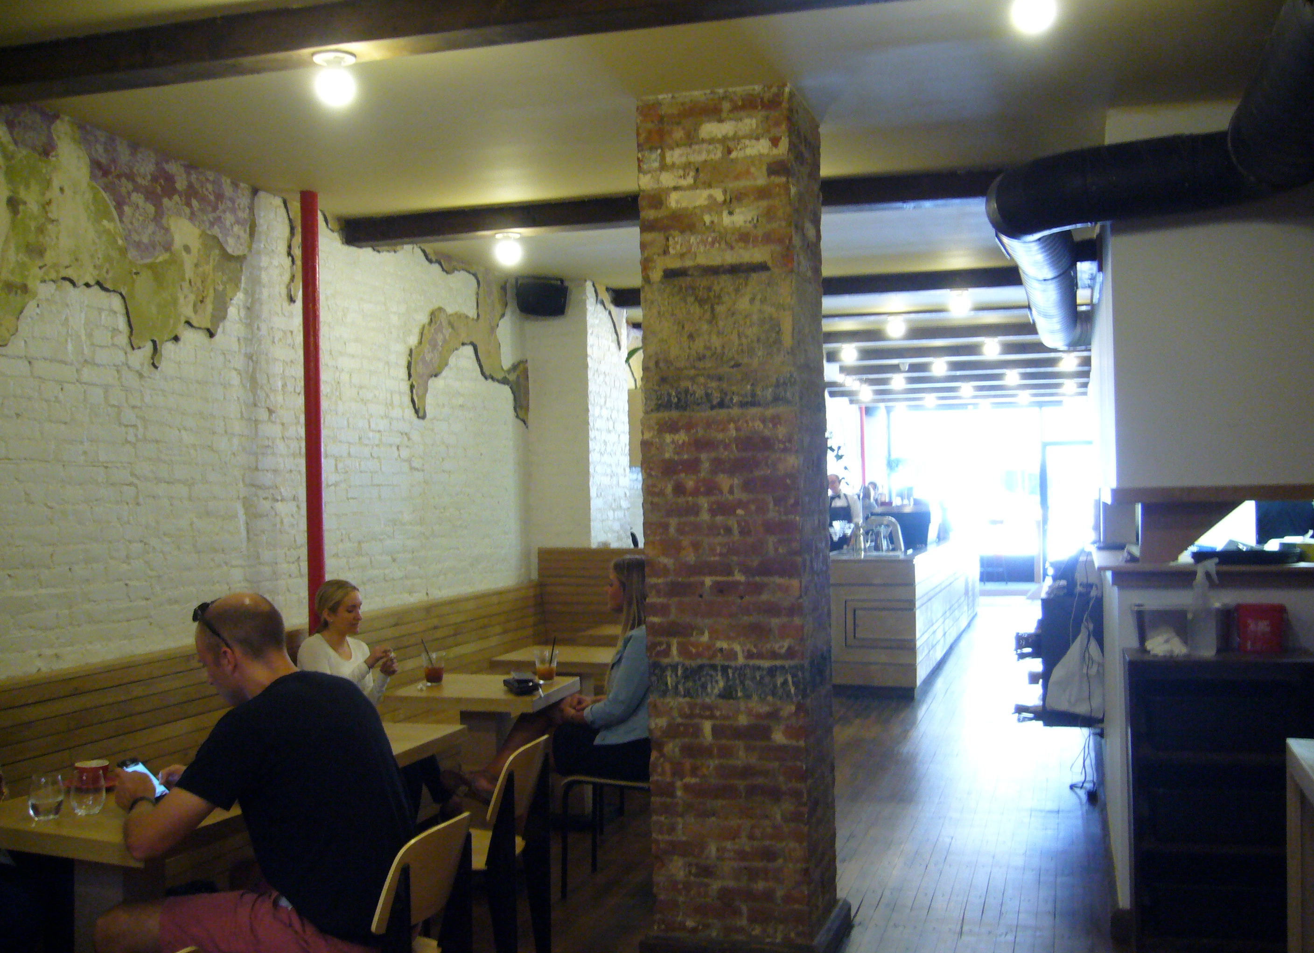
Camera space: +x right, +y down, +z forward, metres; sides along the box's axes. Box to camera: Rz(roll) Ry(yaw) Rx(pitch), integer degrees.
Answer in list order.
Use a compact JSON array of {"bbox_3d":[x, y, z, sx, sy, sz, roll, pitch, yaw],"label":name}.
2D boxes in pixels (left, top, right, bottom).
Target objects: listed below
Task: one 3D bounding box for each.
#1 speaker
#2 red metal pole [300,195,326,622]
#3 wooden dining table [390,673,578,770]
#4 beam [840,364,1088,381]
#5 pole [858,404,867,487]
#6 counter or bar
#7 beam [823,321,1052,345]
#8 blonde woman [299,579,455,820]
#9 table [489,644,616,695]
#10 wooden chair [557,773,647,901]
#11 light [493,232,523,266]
[{"bbox_3d":[-0.697,-1.064,7.967,0.310,0.220,0.210,-1,4,-15],"label":"speaker"},{"bbox_3d":[-1.489,0.211,5.780,0.072,2.900,0.072,-1,-1,18],"label":"red metal pole"},{"bbox_3d":[-0.745,1.271,5.687,0.670,0.750,0.640,-1,-1,18],"label":"wooden dining table"},{"bbox_3d":[3.309,-1.189,14.586,2.750,0.110,0.170,-1,-1,18],"label":"beam"},{"bbox_3d":[3.167,0.309,20.291,0.075,2.800,0.075,-1,-1,18],"label":"pole"},{"bbox_3d":[2.505,1.155,13.050,0.760,1.000,6.000,-1,-1,18],"label":"counter or bar"},{"bbox_3d":[2.104,-1.200,11.349,3.000,0.110,0.160,-1,-1,18],"label":"beam"},{"bbox_3d":[-1.099,1.036,5.433,0.750,1.230,0.480,-1,-1,18],"label":"blonde woman"},{"bbox_3d":[-0.408,1.275,6.734,0.670,0.750,0.640,-1,-1,18],"label":"table"},{"bbox_3d":[-0.102,1.220,5.237,0.490,0.820,0.420,-1,-1,18],"label":"wooden chair"},{"bbox_3d":[-0.699,-1.077,6.258,0.120,0.145,0.120,-1,-1,18],"label":"light"}]

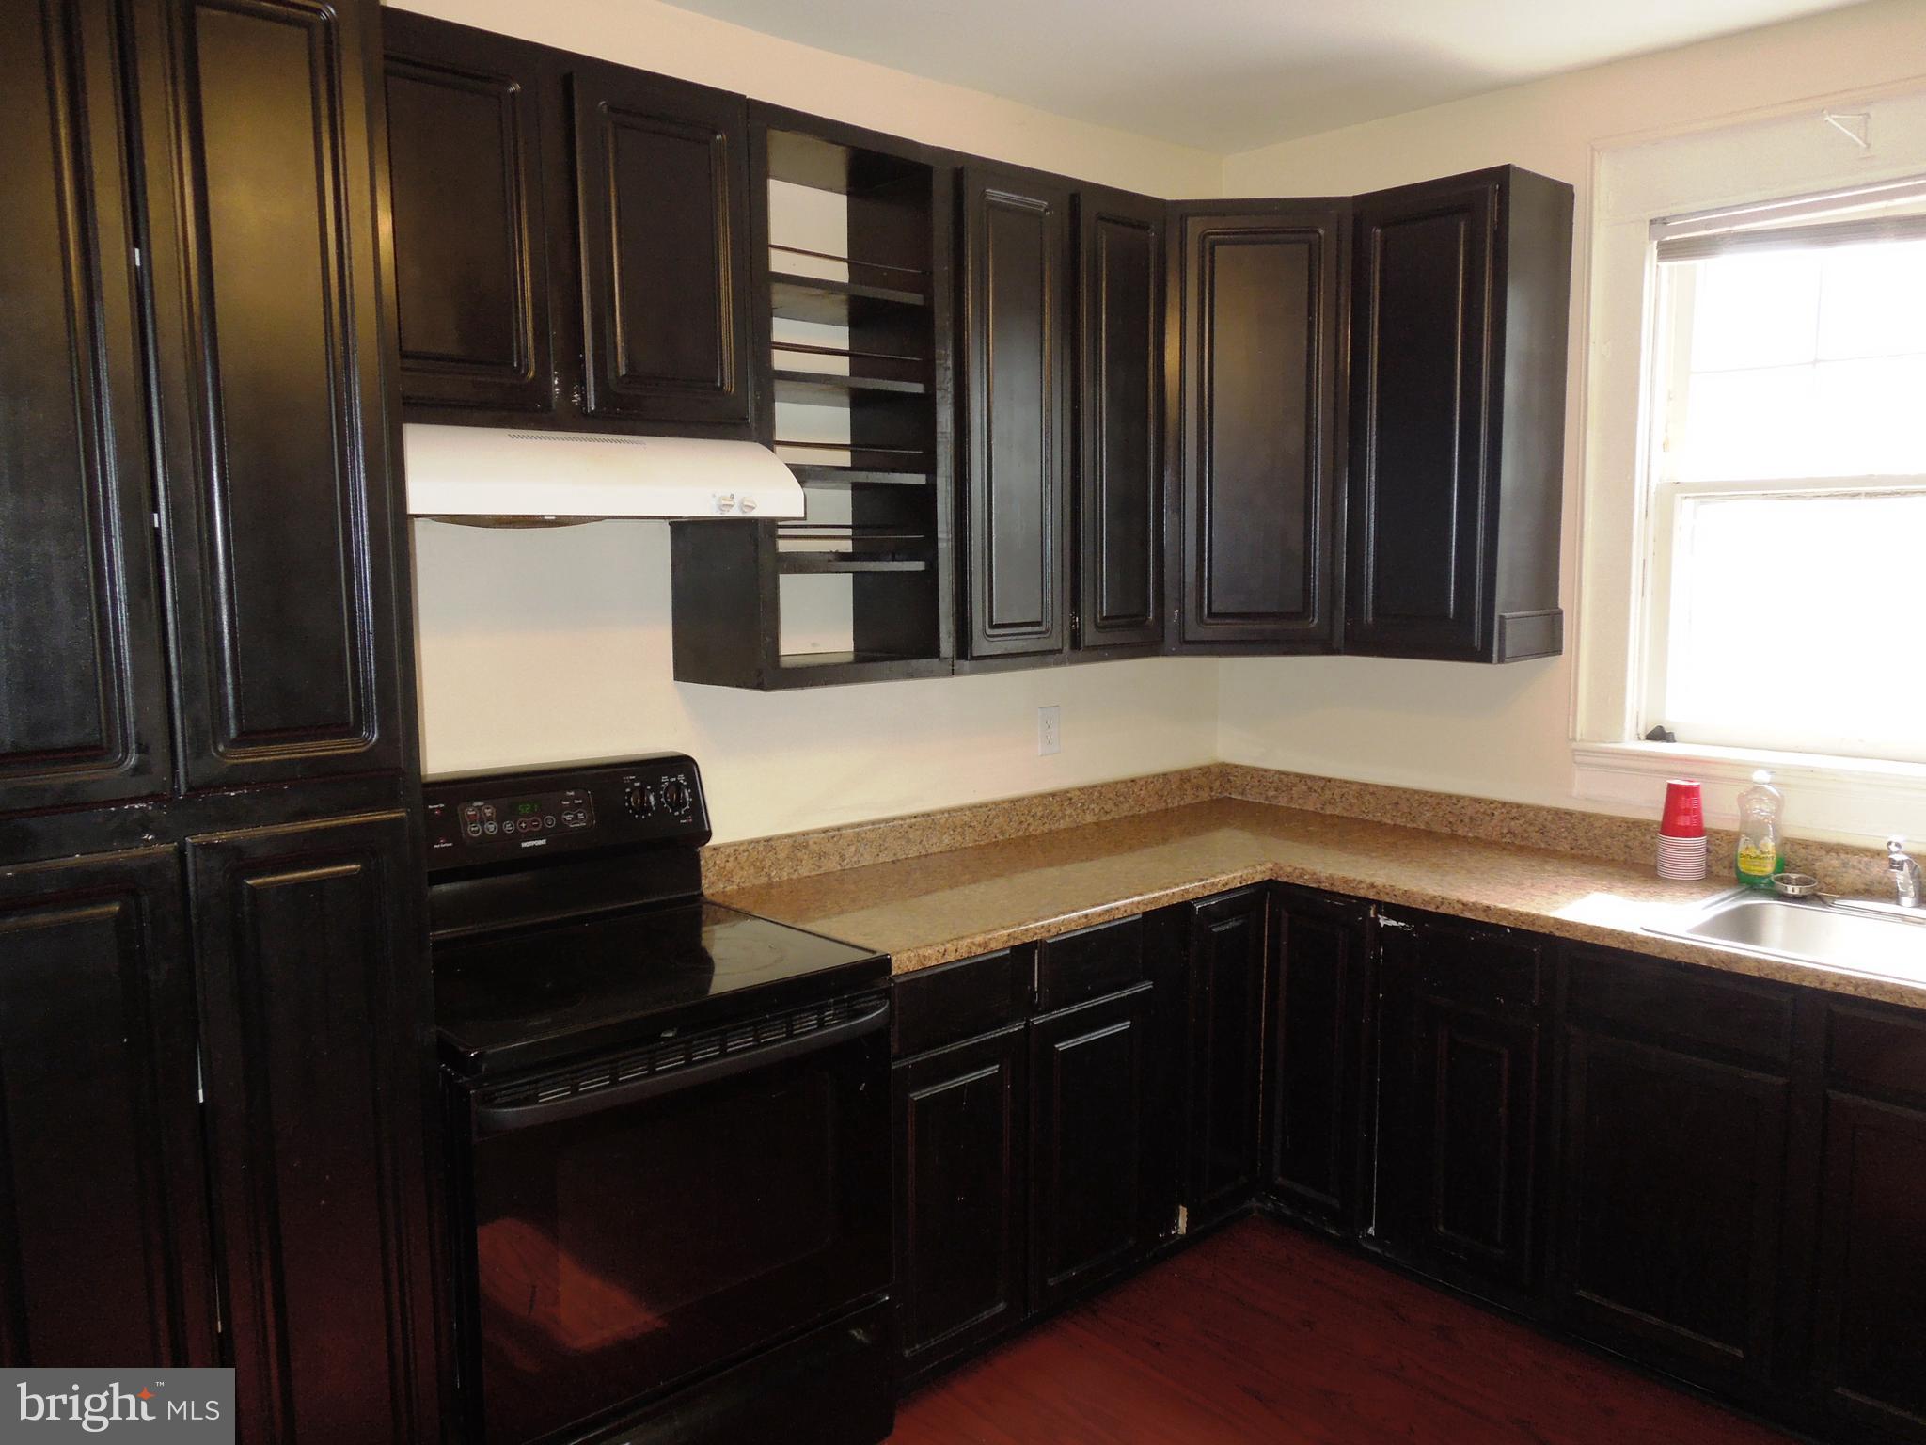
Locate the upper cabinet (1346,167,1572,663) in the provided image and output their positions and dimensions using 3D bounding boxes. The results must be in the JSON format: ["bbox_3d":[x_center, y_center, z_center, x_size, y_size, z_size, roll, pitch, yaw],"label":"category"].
[{"bbox_3d":[1.161,-0.692,3.282,0.322,1.072,0.392,-6,8,-41],"label":"upper cabinet"}]

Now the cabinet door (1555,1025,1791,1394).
[{"bbox_3d":[1.320,0.902,2.621,0.027,0.587,0.397,-6,8,-41],"label":"cabinet door"}]

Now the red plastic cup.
[{"bbox_3d":[1.556,0.186,3.005,0.098,0.120,0.098,-1,6,0],"label":"red plastic cup"}]

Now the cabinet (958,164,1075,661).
[{"bbox_3d":[0.112,-0.642,2.981,0.303,1.014,0.027,-6,8,-41],"label":"cabinet"}]

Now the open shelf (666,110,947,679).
[{"bbox_3d":[-0.314,-0.625,2.846,0.470,1.072,0.332,-6,8,-41],"label":"open shelf"}]

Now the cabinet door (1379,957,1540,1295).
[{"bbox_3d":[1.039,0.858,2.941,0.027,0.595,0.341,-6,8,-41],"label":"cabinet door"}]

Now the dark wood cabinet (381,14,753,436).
[{"bbox_3d":[-0.767,-0.807,2.420,0.744,0.605,0.347,-6,8,-41],"label":"dark wood cabinet"}]

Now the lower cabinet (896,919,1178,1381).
[{"bbox_3d":[-0.029,0.804,3.051,0.828,0.821,0.620,-6,8,-41],"label":"lower cabinet"}]

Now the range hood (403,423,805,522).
[{"bbox_3d":[-0.719,-0.420,2.413,0.744,0.155,0.481,-6,8,-41],"label":"range hood"}]

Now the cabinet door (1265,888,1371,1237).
[{"bbox_3d":[0.807,0.767,3.197,0.027,0.744,0.279,-6,8,-41],"label":"cabinet door"}]

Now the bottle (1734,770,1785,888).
[{"bbox_3d":[1.665,0.221,2.901,0.096,0.247,0.059,5,9,43],"label":"bottle"}]

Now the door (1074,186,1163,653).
[{"bbox_3d":[0.365,-0.672,3.202,0.285,0.998,0.022,-6,9,-41],"label":"door"}]

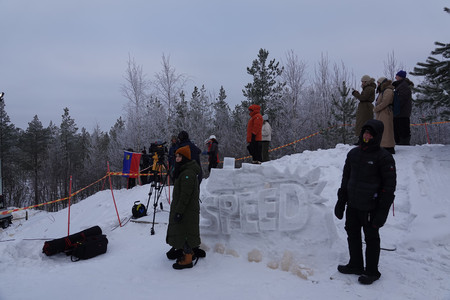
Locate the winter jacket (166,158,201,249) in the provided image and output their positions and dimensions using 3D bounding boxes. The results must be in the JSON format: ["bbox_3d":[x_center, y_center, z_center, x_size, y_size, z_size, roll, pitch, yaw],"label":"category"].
[{"bbox_3d":[-0.572,0.758,4.650,0.460,1.220,0.540,0,0,-9],"label":"winter jacket"}]

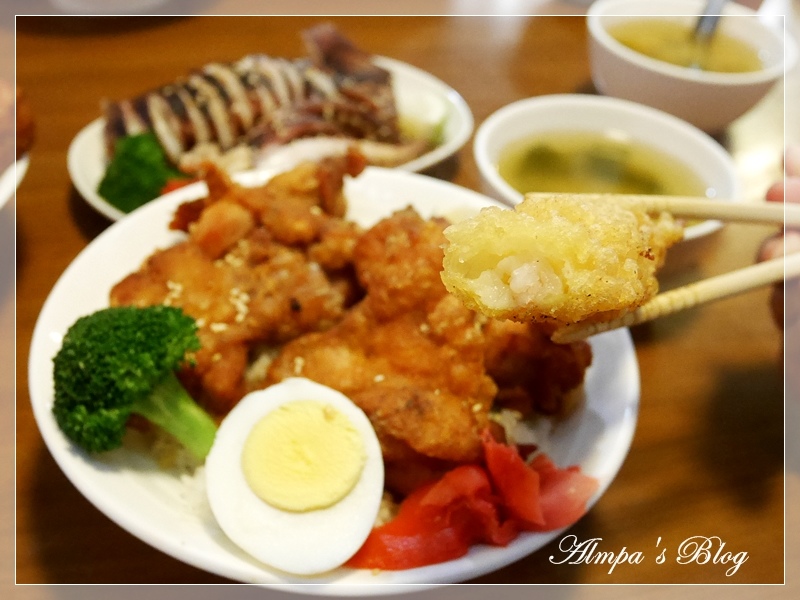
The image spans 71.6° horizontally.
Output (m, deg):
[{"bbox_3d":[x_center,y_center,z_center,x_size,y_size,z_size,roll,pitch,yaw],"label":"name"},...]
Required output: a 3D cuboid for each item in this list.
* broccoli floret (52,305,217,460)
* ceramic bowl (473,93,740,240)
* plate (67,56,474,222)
[{"bbox_3d":[-0.084,0.026,0.174,0.058,0.044,0.052,32,79,11],"label":"broccoli floret"},{"bbox_3d":[0.093,-0.048,0.279,0.121,0.055,0.121,1,47,-1],"label":"ceramic bowl"},{"bbox_3d":[-0.069,-0.092,0.332,0.228,0.031,0.160,-18,51,-18],"label":"plate"}]

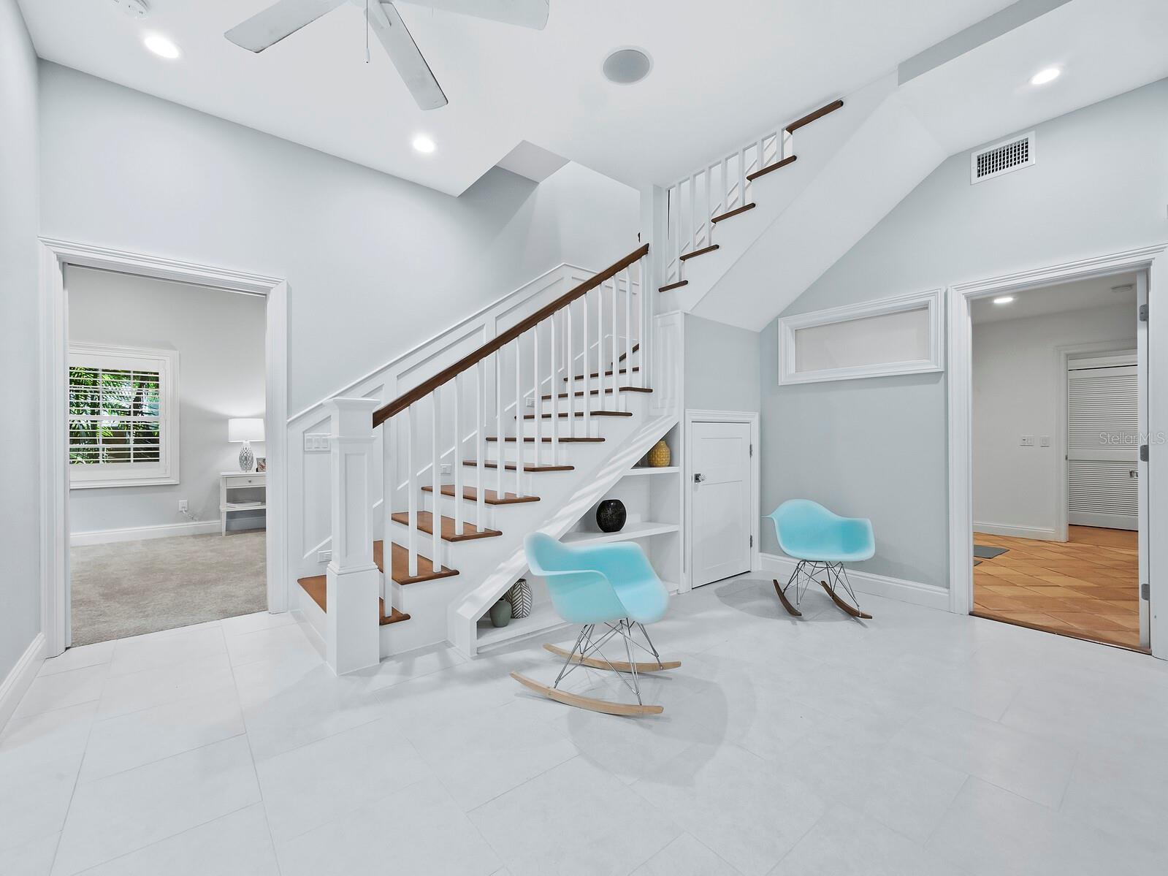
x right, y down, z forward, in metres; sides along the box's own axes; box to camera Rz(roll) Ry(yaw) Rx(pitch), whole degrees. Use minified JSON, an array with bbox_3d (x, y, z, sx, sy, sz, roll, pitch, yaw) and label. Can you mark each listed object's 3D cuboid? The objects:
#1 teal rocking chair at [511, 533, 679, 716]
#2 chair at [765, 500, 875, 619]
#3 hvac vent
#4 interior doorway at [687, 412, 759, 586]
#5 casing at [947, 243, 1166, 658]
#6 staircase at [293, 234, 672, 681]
[{"bbox_3d":[0.068,0.795,2.149,0.680,0.690,0.630,0,0,21],"label":"teal rocking chair"},{"bbox_3d":[1.539,0.795,3.169,0.630,0.690,0.680,0,0,4],"label":"chair"},{"bbox_3d":[2.590,-1.729,2.928,0.030,0.203,0.299,0,0,-40],"label":"hvac vent"},{"bbox_3d":[1.102,0.465,3.797,1.020,1.351,0.100,0,0,-40],"label":"interior doorway"},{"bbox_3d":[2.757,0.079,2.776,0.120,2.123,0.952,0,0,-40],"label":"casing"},{"bbox_3d":[-0.655,-0.196,3.375,2.314,2.671,1.311,0,0,-40],"label":"staircase"}]

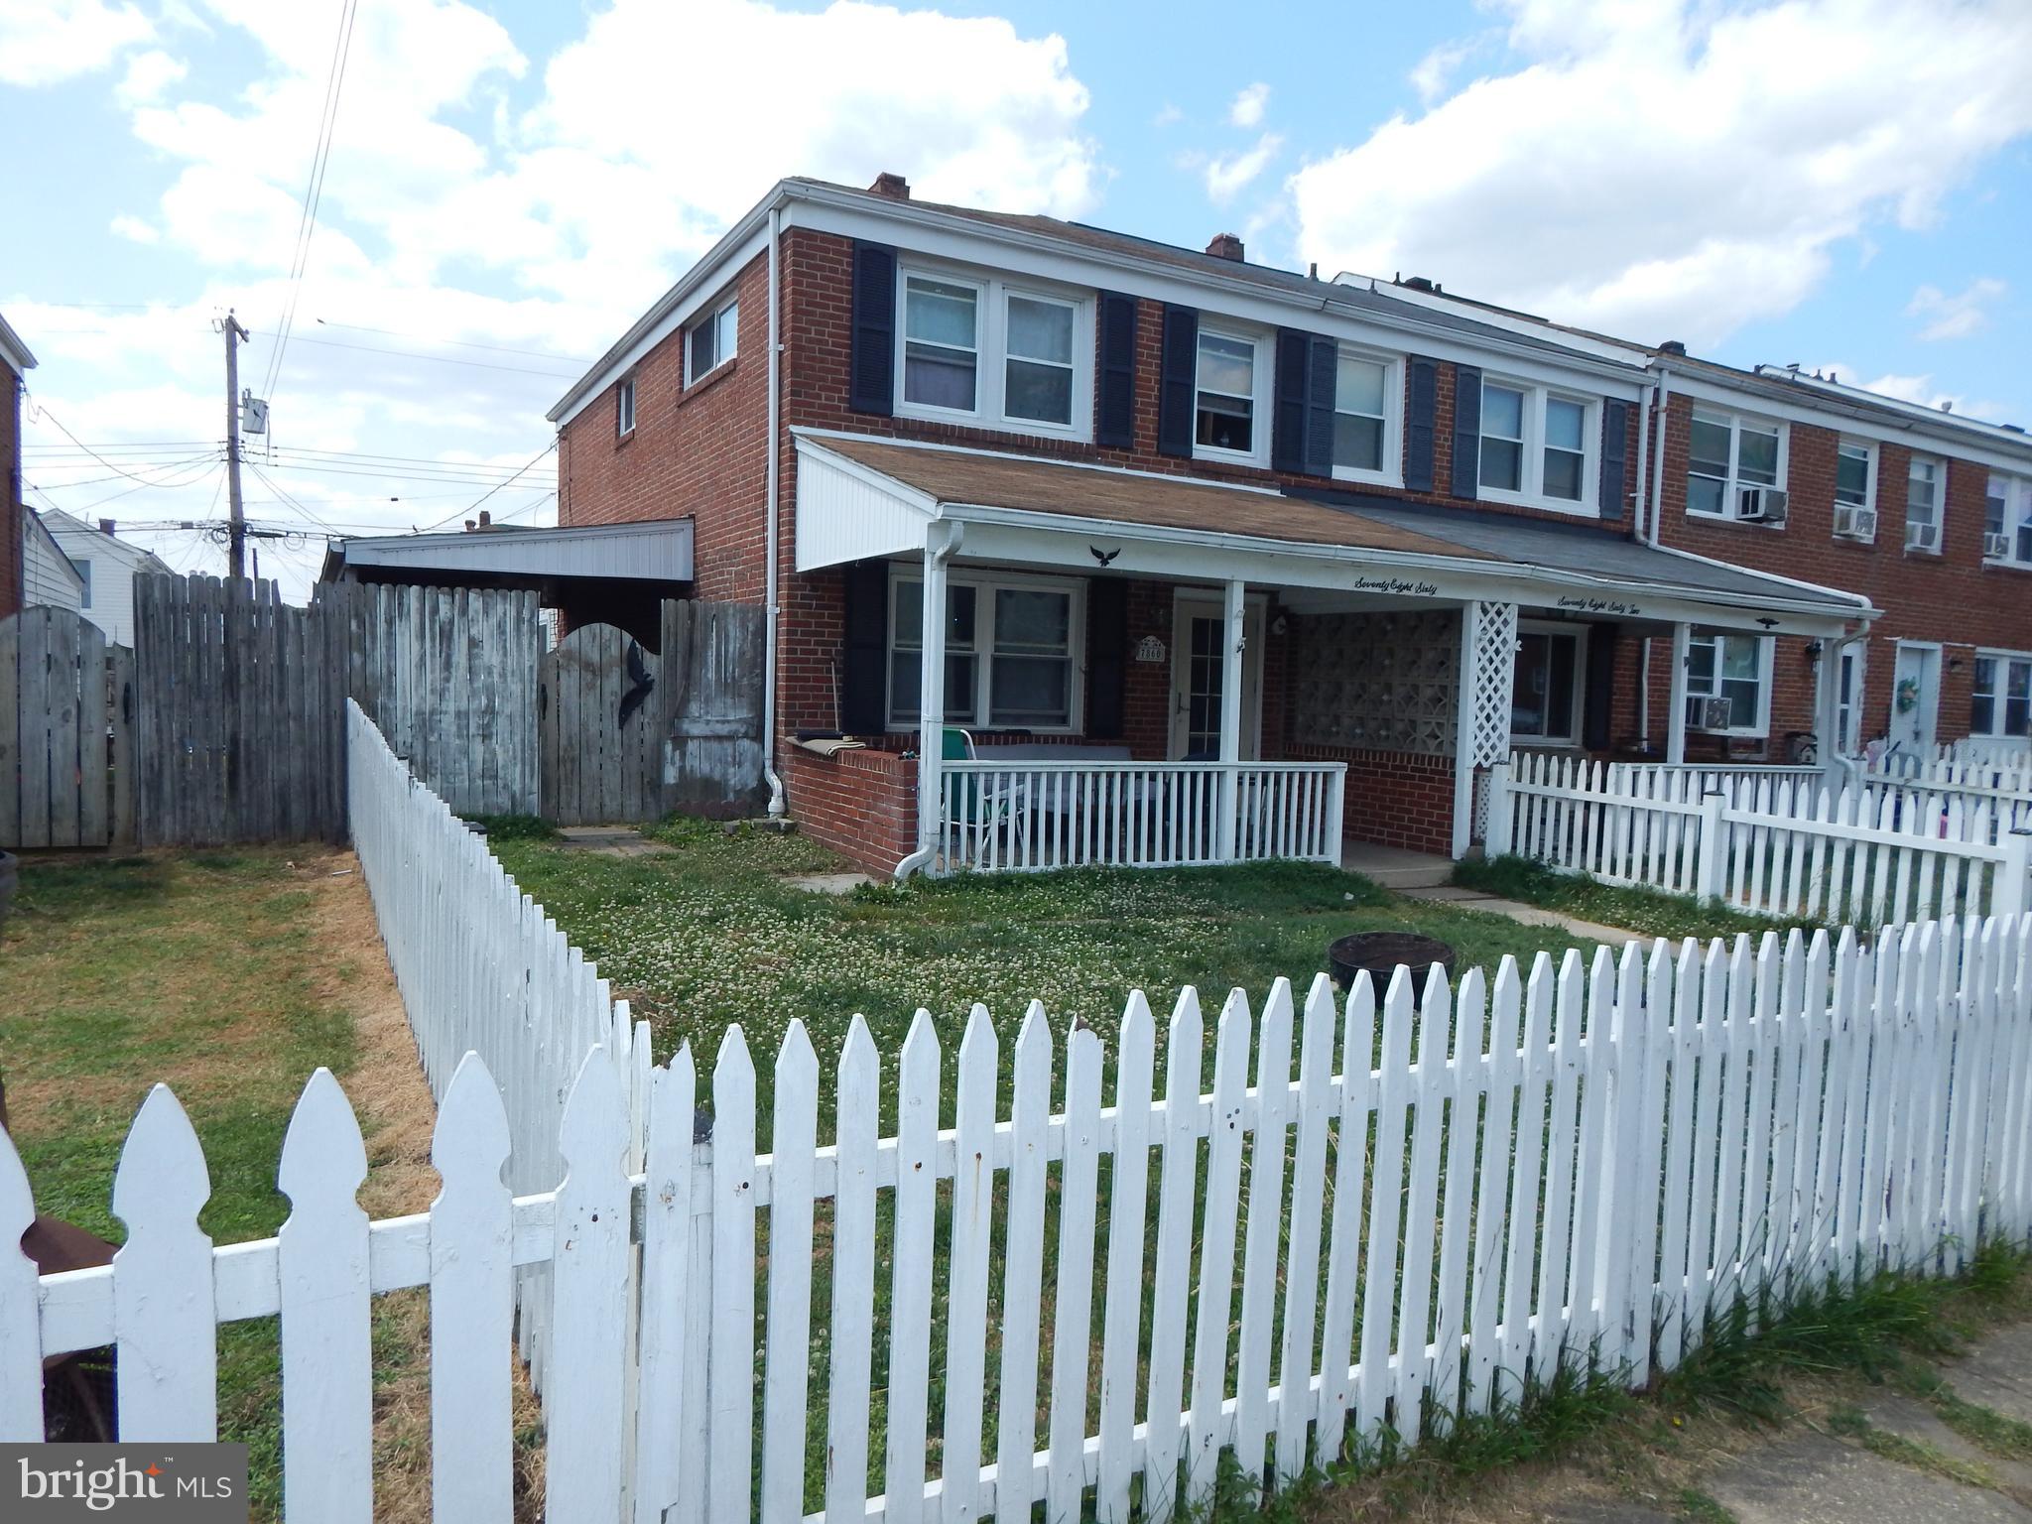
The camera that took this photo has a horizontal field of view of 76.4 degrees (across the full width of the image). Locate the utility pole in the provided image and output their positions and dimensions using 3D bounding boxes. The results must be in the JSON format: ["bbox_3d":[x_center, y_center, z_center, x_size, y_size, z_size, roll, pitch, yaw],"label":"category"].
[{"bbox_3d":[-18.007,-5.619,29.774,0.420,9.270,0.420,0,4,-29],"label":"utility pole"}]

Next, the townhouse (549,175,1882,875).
[{"bbox_3d":[0.992,-3.226,15.500,10.712,7.297,12.368,0,4,-29],"label":"townhouse"}]

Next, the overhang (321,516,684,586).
[{"bbox_3d":[-6.097,-2.150,14.472,3.074,0.735,6.935,0,4,-29],"label":"overhang"}]

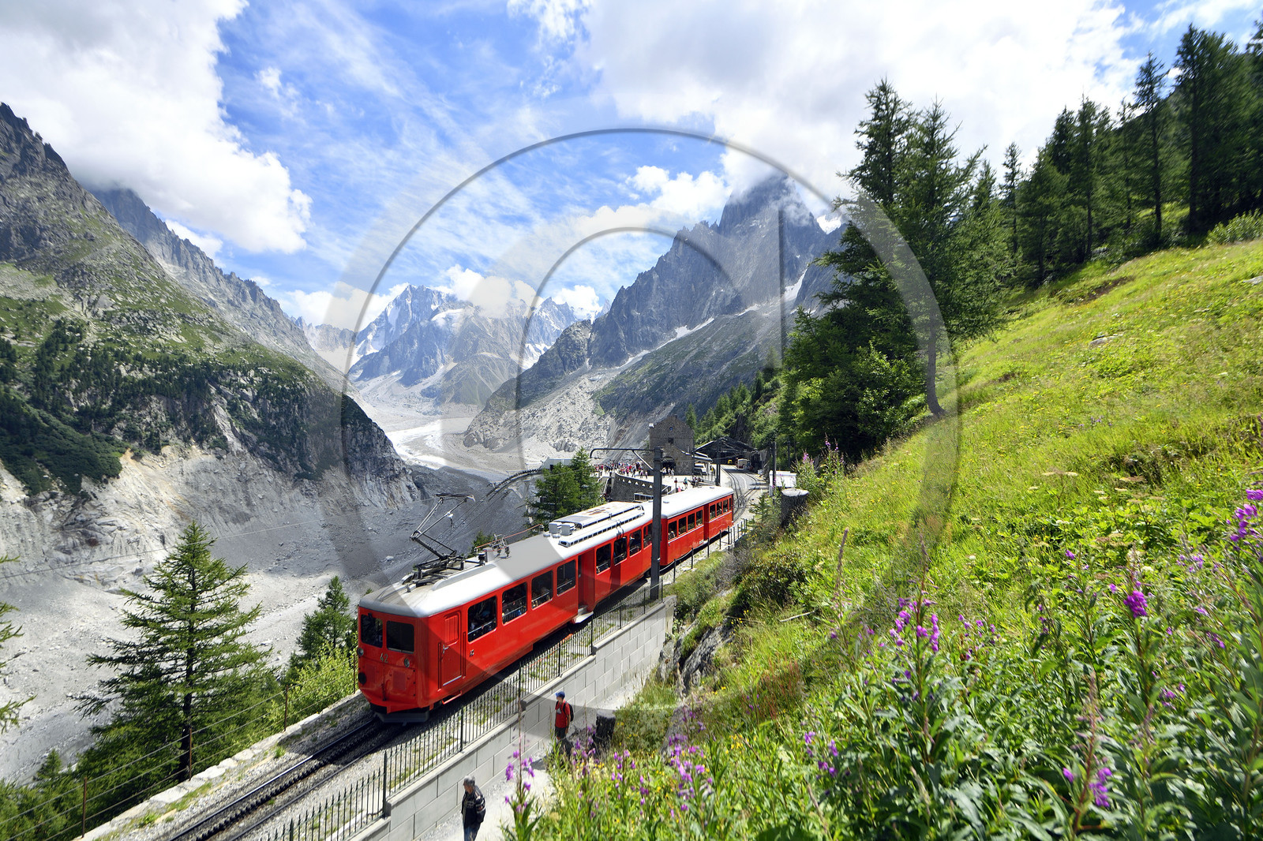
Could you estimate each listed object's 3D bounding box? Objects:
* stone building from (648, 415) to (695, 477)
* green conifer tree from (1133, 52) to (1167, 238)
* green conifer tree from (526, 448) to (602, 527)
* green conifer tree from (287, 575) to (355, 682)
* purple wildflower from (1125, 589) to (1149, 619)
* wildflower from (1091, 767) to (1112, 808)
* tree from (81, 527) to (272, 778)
[{"bbox_3d":[7.100,4.900,117.500,8.600,11.300,11.500,0,-2,-6],"label":"stone building"},{"bbox_3d":[29.684,-15.549,34.000,2.000,10.700,2.000,0,-2,0],"label":"green conifer tree"},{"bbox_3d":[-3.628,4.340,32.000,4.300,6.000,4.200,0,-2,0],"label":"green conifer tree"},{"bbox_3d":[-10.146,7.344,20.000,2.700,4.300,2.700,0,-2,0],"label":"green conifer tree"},{"bbox_3d":[1.569,0.569,1.850,0.065,0.090,0.065,-2,-3,37],"label":"purple wildflower"},{"bbox_3d":[0.985,0.770,1.250,0.050,0.085,0.050,-2,-3,37],"label":"wildflower"},{"bbox_3d":[-11.839,6.127,15.500,4.100,7.100,4.100,0,-2,0],"label":"tree"}]

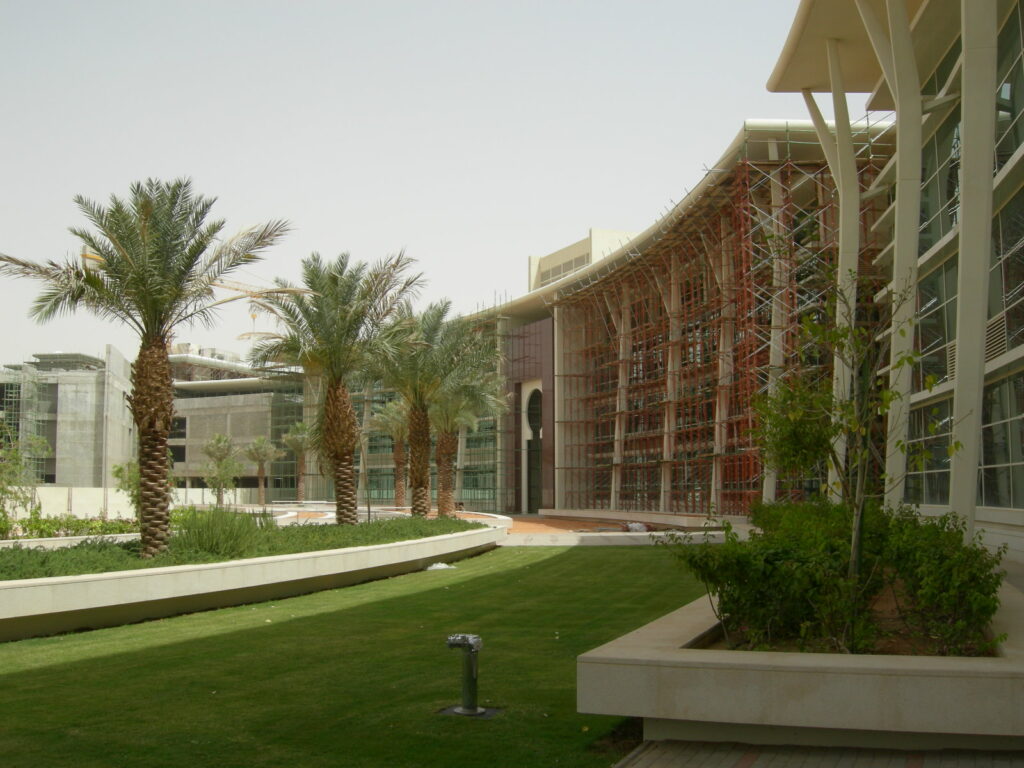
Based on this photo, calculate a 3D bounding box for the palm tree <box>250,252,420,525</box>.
[{"bbox_3d":[-3.658,0.079,22.278,3.600,5.760,3.600,0,-6,0],"label":"palm tree"}]

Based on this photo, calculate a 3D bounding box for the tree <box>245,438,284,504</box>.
[{"bbox_3d":[-17.045,6.010,73.232,2.680,4.800,2.680,0,-6,0],"label":"tree"}]

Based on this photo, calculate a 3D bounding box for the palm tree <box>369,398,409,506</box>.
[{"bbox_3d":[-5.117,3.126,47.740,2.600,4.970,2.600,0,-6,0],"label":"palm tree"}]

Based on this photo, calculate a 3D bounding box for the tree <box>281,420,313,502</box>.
[{"bbox_3d":[-12.721,4.726,64.244,2.290,5.060,2.290,0,-6,0],"label":"tree"}]

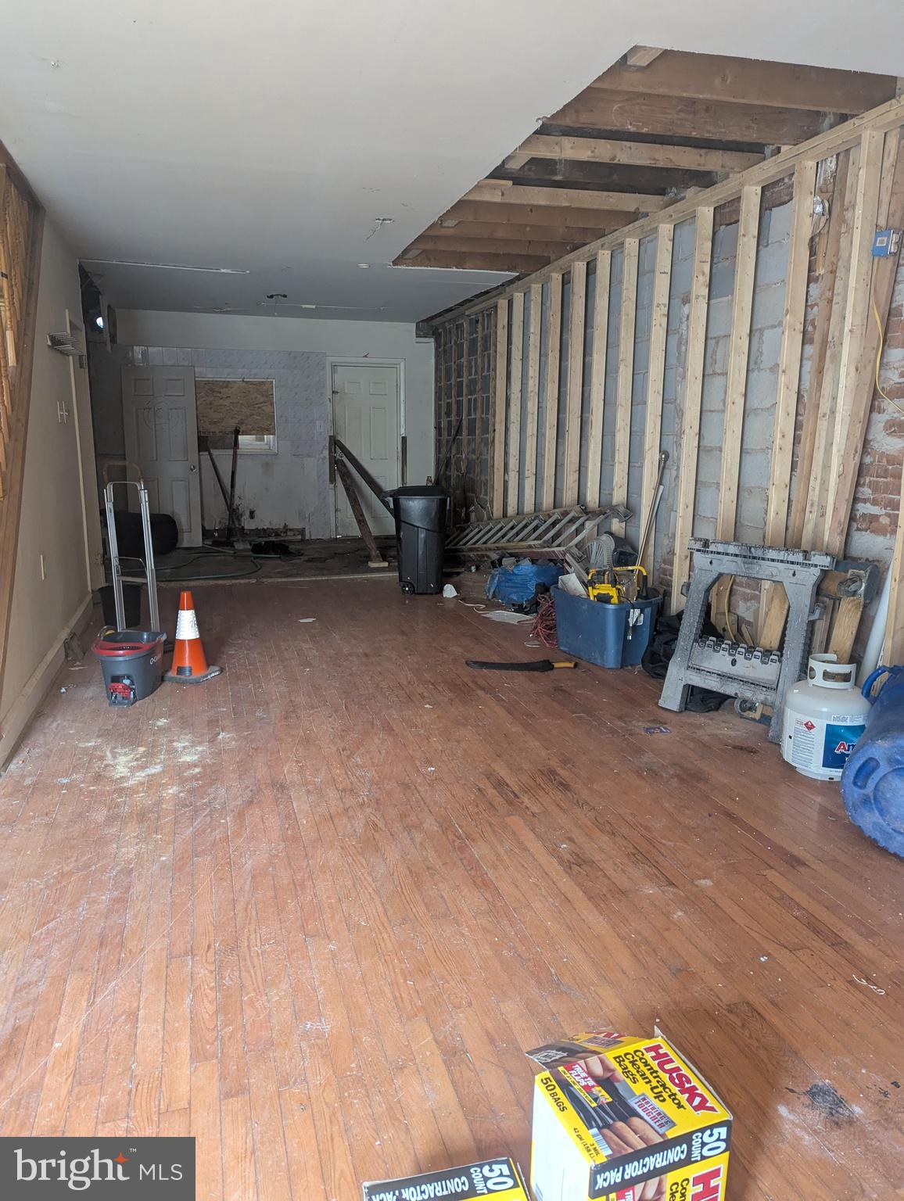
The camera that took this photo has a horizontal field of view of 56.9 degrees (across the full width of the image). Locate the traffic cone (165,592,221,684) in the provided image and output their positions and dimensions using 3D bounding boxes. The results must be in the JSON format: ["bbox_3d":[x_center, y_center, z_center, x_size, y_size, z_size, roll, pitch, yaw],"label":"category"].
[{"bbox_3d":[-1.399,0.185,4.481,0.255,0.460,0.255,5,12,20],"label":"traffic cone"}]

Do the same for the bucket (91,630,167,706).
[{"bbox_3d":[-1.620,0.332,4.231,0.260,0.270,0.430,0,12,-2],"label":"bucket"}]

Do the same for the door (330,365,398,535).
[{"bbox_3d":[-1.045,-1.806,10.180,0.775,2.050,0.060,-3,12,-16],"label":"door"}]

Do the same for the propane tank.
[{"bbox_3d":[1.482,0.457,3.322,0.310,0.455,0.310,-1,12,-7],"label":"propane tank"}]

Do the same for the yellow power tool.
[{"bbox_3d":[0.960,-0.072,4.896,0.310,0.280,0.240,1,12,1],"label":"yellow power tool"}]

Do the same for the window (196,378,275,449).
[{"bbox_3d":[-2.501,-2.134,9.645,0.930,0.830,0.100,-3,12,-16],"label":"window"}]

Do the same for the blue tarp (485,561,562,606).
[{"bbox_3d":[0.561,-0.153,6.645,0.500,0.280,0.520,-3,12,-16],"label":"blue tarp"}]

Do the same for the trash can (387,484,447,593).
[{"bbox_3d":[-0.309,-0.517,6.932,0.530,0.860,0.480,-1,12,-9],"label":"trash can"}]

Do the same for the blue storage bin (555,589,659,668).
[{"bbox_3d":[0.903,0.147,4.943,0.375,0.390,0.580,-7,14,-34],"label":"blue storage bin"}]

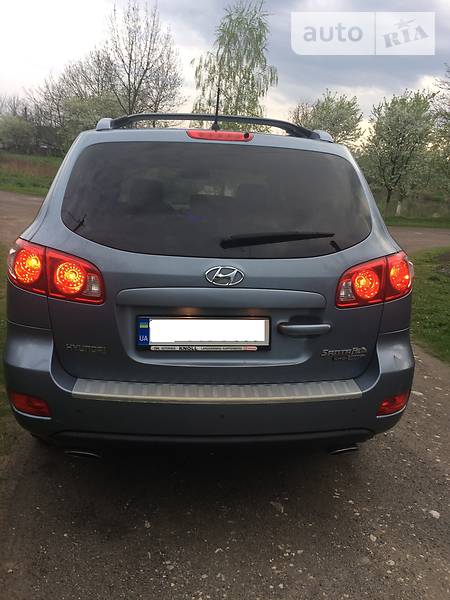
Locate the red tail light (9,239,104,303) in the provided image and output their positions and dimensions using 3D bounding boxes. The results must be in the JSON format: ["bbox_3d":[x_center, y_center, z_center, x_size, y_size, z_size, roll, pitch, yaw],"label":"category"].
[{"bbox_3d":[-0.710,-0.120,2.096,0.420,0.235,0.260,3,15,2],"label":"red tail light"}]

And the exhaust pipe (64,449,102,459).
[{"bbox_3d":[-0.629,0.659,2.288,0.150,0.075,0.200,1,15,-6],"label":"exhaust pipe"}]

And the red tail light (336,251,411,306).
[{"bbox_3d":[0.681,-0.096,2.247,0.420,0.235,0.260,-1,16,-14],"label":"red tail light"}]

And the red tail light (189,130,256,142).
[{"bbox_3d":[-0.017,-0.721,2.222,0.305,0.055,0.060,1,15,-6],"label":"red tail light"}]

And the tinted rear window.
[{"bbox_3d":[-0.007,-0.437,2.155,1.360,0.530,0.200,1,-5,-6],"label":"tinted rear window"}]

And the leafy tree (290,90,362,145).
[{"bbox_3d":[3.531,-5.253,17.923,3.000,4.200,3.000,1,15,-6],"label":"leafy tree"}]

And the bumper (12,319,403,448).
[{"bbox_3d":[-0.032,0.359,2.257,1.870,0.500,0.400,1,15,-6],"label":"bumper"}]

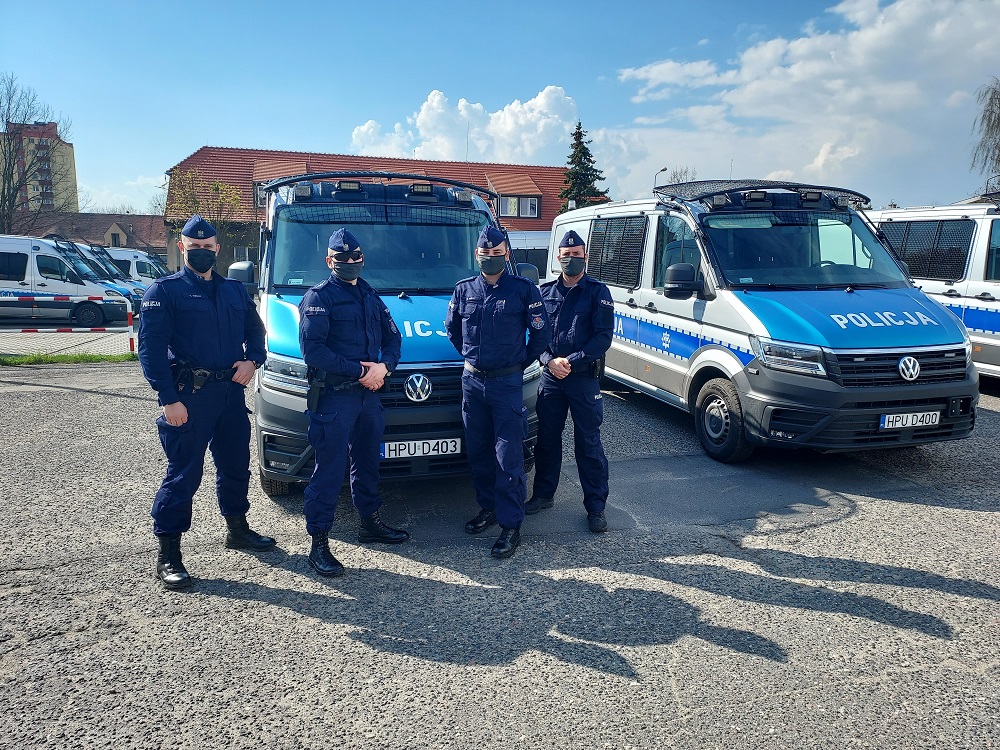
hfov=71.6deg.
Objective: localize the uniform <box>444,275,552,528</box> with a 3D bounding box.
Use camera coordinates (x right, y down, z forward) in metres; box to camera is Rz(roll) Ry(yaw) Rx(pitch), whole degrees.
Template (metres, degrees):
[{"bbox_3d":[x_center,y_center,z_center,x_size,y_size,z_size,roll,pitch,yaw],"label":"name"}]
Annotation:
[{"bbox_3d":[0.000,0.138,4.095,0.580,1.470,0.400,4,10,25],"label":"uniform"}]

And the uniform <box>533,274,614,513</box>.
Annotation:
[{"bbox_3d":[0.420,0.091,4.442,0.550,1.450,0.400,4,10,25],"label":"uniform"}]

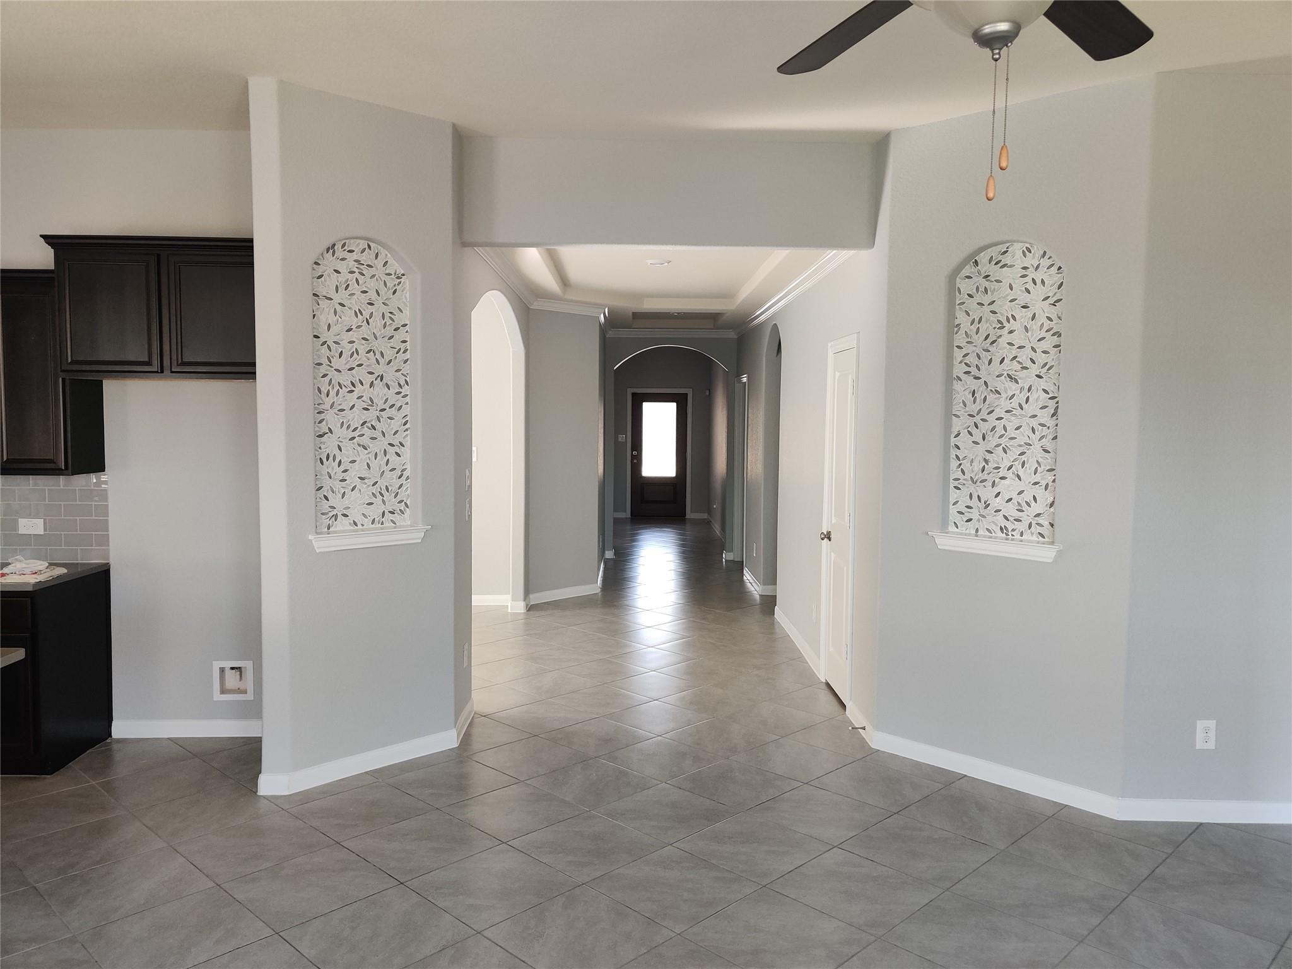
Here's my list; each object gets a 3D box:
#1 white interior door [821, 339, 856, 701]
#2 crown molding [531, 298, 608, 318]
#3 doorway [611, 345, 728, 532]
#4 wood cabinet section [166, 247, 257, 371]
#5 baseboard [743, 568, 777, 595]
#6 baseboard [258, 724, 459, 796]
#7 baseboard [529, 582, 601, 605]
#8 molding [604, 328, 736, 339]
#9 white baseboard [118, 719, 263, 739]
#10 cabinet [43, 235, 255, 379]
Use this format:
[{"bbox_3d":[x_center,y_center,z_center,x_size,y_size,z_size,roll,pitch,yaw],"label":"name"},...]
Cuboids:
[{"bbox_3d":[1.160,0.226,6.003,0.050,2.080,0.680,1,4,-1],"label":"white interior door"},{"bbox_3d":[-0.654,-1.569,8.973,0.080,0.100,0.910,4,6,42],"label":"crown molding"},{"bbox_3d":[0.283,-0.373,11.789,1.320,2.470,0.200,1,4,-1],"label":"doorway"},{"bbox_3d":[-1.990,-0.822,4.879,0.458,0.573,0.397,1,4,-1],"label":"wood cabinet section"},{"bbox_3d":[1.143,0.958,9.966,0.180,0.092,1.050,1,4,-1],"label":"baseboard"},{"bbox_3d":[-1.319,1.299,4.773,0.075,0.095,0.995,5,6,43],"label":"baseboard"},{"bbox_3d":[-0.731,0.992,9.178,0.020,0.093,0.880,4,6,42],"label":"baseboard"},{"bbox_3d":[0.310,-1.735,11.592,1.470,0.100,0.080,1,4,-1],"label":"molding"},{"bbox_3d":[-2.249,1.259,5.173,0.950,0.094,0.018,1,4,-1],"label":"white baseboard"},{"bbox_3d":[-2.244,-0.814,4.790,0.990,0.625,0.460,1,4,-1],"label":"cabinet"}]

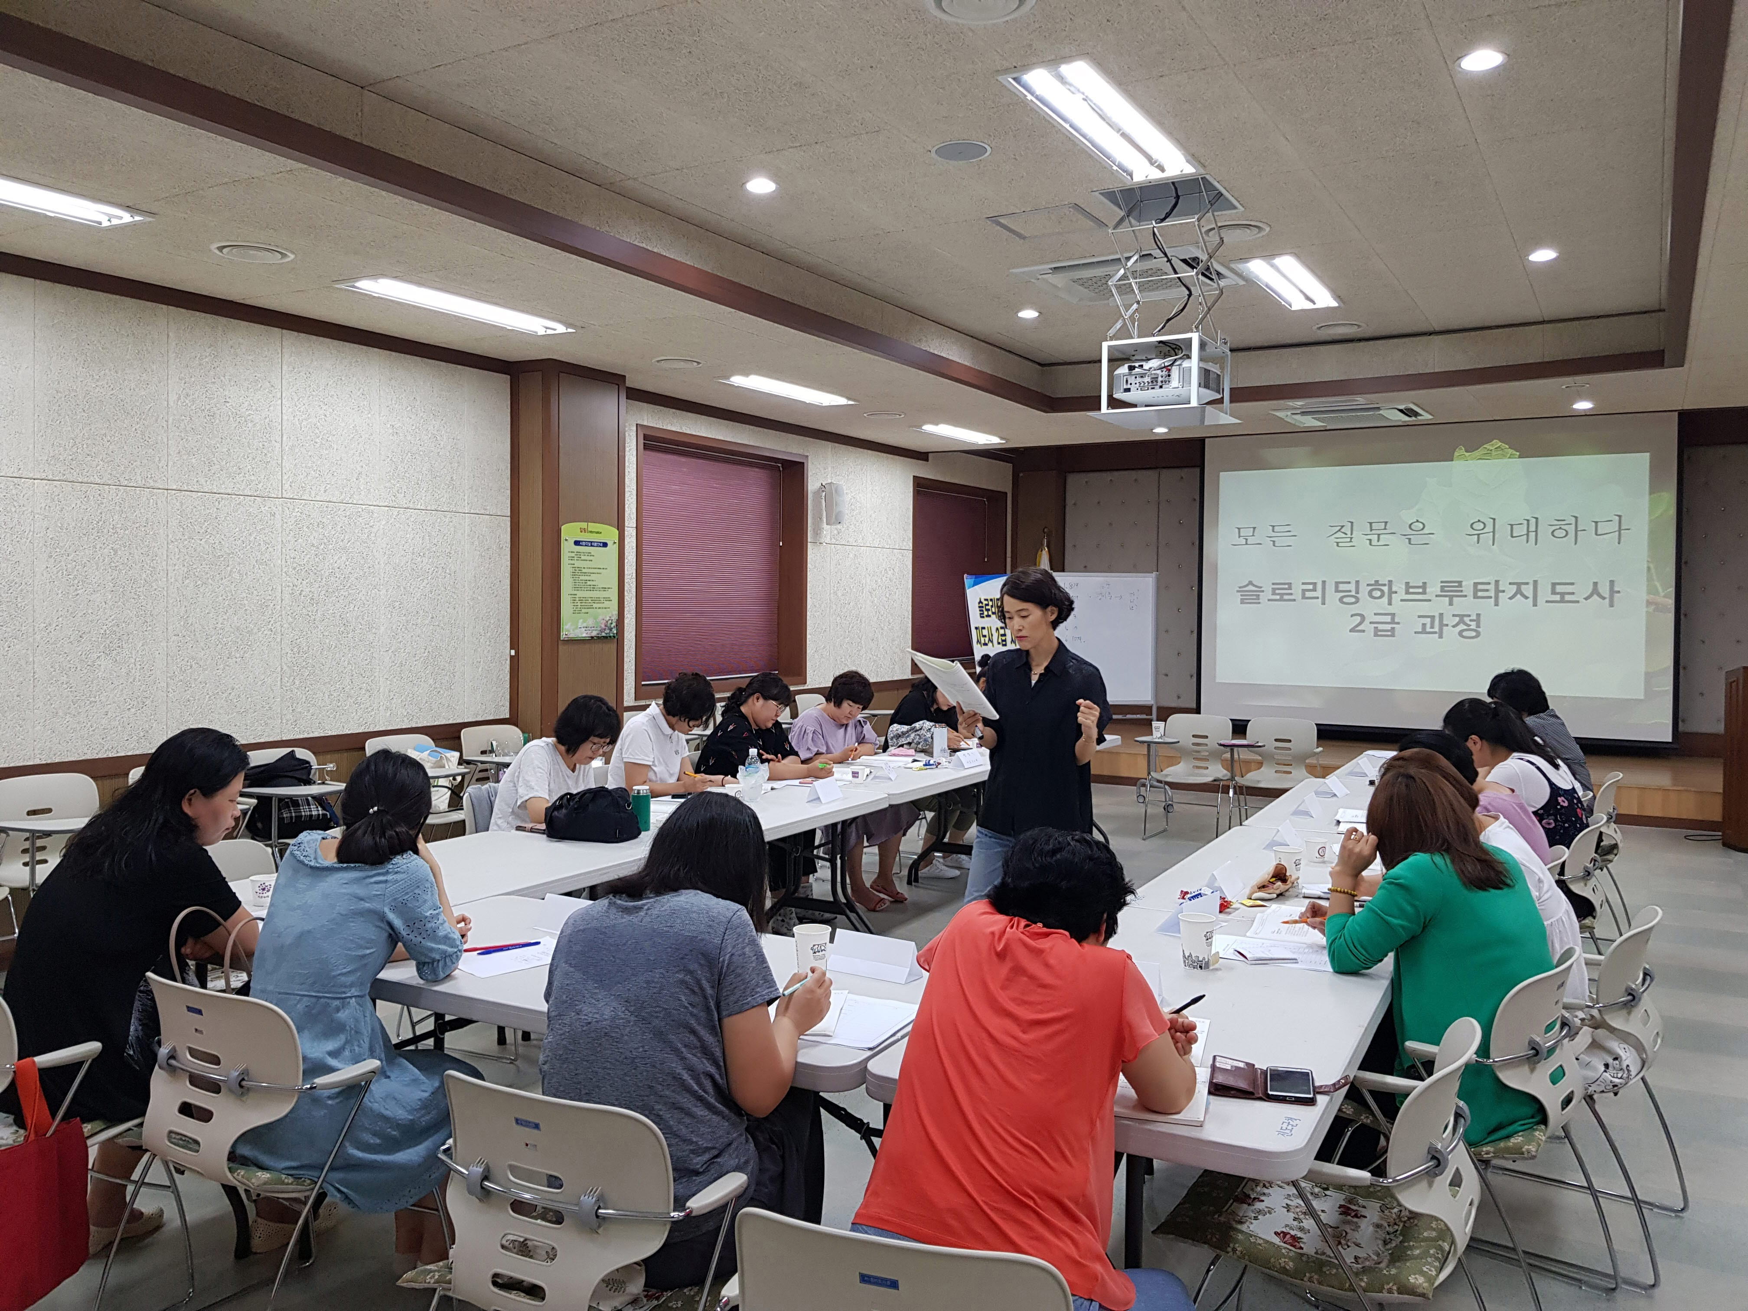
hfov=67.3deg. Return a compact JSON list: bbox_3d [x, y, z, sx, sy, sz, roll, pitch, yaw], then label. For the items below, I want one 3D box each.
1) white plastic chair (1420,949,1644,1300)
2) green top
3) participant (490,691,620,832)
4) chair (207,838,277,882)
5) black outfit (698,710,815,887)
[{"bbox_3d":[1.349,1.062,2.994,0.560,0.790,0.570,2,2,39],"label":"white plastic chair"},{"bbox_3d":[1.248,0.705,2.945,0.470,0.620,0.490,-1,3,-42],"label":"green top"},{"bbox_3d":[-1.216,0.741,5.185,0.780,1.200,0.520,2,3,27],"label":"participant"},{"bbox_3d":[-1.773,0.970,3.714,0.570,0.800,0.540,2,3,31],"label":"chair"},{"bbox_3d":[-0.635,0.718,6.682,0.720,0.930,0.530,1,2,28],"label":"black outfit"}]

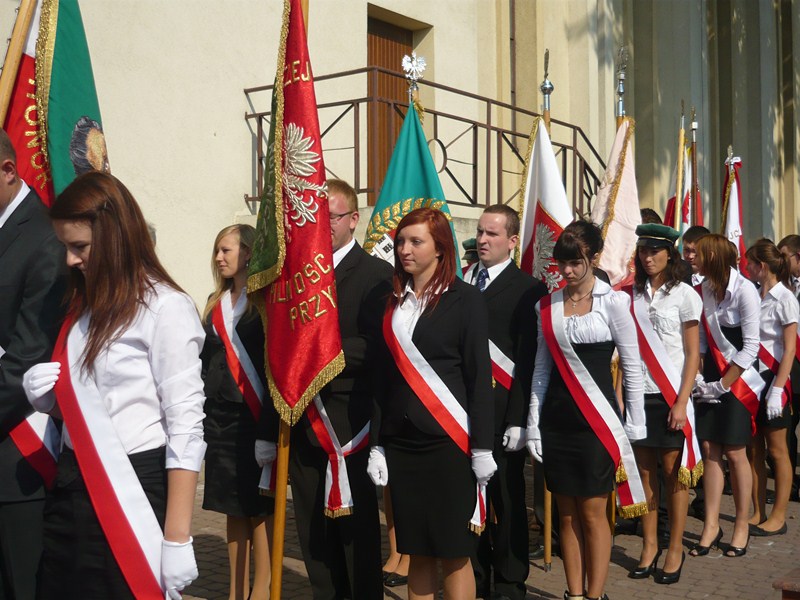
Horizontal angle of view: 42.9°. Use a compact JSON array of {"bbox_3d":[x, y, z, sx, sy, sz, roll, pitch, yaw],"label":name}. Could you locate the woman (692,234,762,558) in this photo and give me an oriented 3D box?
[{"bbox_3d":[1.755,0.490,5.430,0.440,1.690,0.370,1,1,42],"label":"woman"}]

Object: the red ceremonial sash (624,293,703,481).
[{"bbox_3d":[1.317,0.444,5.100,0.350,0.970,0.250,-1,-1,35],"label":"red ceremonial sash"}]

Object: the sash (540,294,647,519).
[{"bbox_3d":[0.837,0.459,4.420,0.400,0.960,0.250,-1,-1,25],"label":"sash"}]

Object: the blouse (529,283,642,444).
[{"bbox_3d":[0.820,0.260,4.450,0.480,0.690,0.280,0,1,34],"label":"blouse"}]

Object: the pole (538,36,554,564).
[{"bbox_3d":[0.732,0.050,5.050,0.080,2.600,0.080,0,0,24],"label":"pole"}]

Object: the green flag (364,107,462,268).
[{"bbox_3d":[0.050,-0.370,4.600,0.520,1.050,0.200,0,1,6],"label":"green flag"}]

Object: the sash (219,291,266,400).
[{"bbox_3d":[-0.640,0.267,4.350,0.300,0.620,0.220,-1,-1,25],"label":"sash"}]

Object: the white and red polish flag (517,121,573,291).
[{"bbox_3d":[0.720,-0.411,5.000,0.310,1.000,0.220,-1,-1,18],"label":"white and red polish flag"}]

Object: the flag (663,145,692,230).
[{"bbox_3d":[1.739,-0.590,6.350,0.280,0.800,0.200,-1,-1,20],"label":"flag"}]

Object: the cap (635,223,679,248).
[{"bbox_3d":[1.270,-0.318,5.030,0.230,0.130,0.260,0,1,29],"label":"cap"}]

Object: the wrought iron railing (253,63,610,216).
[{"bbox_3d":[0.544,-1.170,9.900,1.430,1.220,4.400,0,1,36],"label":"wrought iron railing"}]

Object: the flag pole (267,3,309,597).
[{"bbox_3d":[-0.400,0.031,3.700,0.050,2.600,0.050,3,0,24],"label":"flag pole"}]

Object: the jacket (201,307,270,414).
[{"bbox_3d":[-0.720,0.250,4.500,0.440,0.580,0.270,0,1,37],"label":"jacket"}]

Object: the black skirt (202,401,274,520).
[{"bbox_3d":[-0.700,0.690,4.500,0.370,0.530,0.280,0,1,37],"label":"black skirt"}]

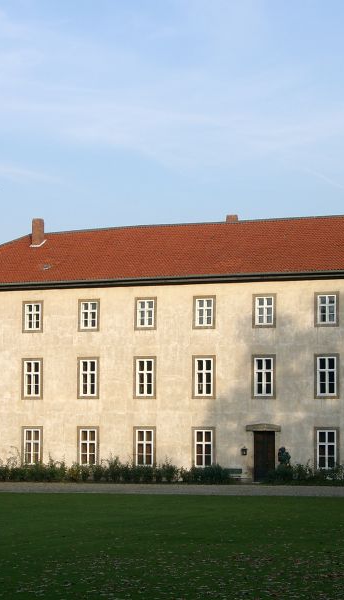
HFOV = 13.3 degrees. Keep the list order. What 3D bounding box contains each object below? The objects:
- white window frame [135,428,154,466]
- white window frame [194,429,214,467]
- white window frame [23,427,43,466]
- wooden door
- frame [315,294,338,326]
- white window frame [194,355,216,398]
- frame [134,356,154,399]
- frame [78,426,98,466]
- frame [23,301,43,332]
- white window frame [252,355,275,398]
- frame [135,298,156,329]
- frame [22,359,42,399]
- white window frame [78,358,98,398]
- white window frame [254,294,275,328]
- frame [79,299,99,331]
[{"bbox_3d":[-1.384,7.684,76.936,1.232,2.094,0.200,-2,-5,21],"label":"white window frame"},{"bbox_3d":[1.945,8.745,87.697,1.314,2.241,0.200,-2,-5,22],"label":"white window frame"},{"bbox_3d":[-8.653,9.049,91.990,1.378,2.351,0.200,-2,-5,22],"label":"white window frame"},{"bbox_3d":[5.000,8.392,79.086,1.191,2.683,0.150,-2,-5,23],"label":"wooden door"},{"bbox_3d":[8.207,0.484,78.363,1.329,1.812,0.200,-2,-5,23],"label":"frame"},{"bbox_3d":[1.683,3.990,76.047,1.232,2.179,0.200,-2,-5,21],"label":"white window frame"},{"bbox_3d":[-1.471,4.311,82.108,1.329,2.325,0.200,-2,-5,23],"label":"frame"},{"bbox_3d":[-5.090,8.907,90.550,1.356,2.314,0.200,-2,-5,22],"label":"frame"},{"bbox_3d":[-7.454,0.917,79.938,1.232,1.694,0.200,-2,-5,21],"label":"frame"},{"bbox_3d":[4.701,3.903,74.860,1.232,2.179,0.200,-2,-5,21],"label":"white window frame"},{"bbox_3d":[-1.452,0.771,82.405,1.329,1.812,0.200,-2,-5,23],"label":"frame"},{"bbox_3d":[-7.989,4.505,84.835,1.329,2.325,0.200,-2,-5,23],"label":"frame"},{"bbox_3d":[-4.694,4.407,83.456,1.329,2.325,0.200,-2,-5,23],"label":"white window frame"},{"bbox_3d":[4.981,0.580,79.713,1.329,1.812,0.200,-2,-5,23],"label":"white window frame"},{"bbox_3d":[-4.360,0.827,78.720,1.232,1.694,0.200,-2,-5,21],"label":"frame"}]

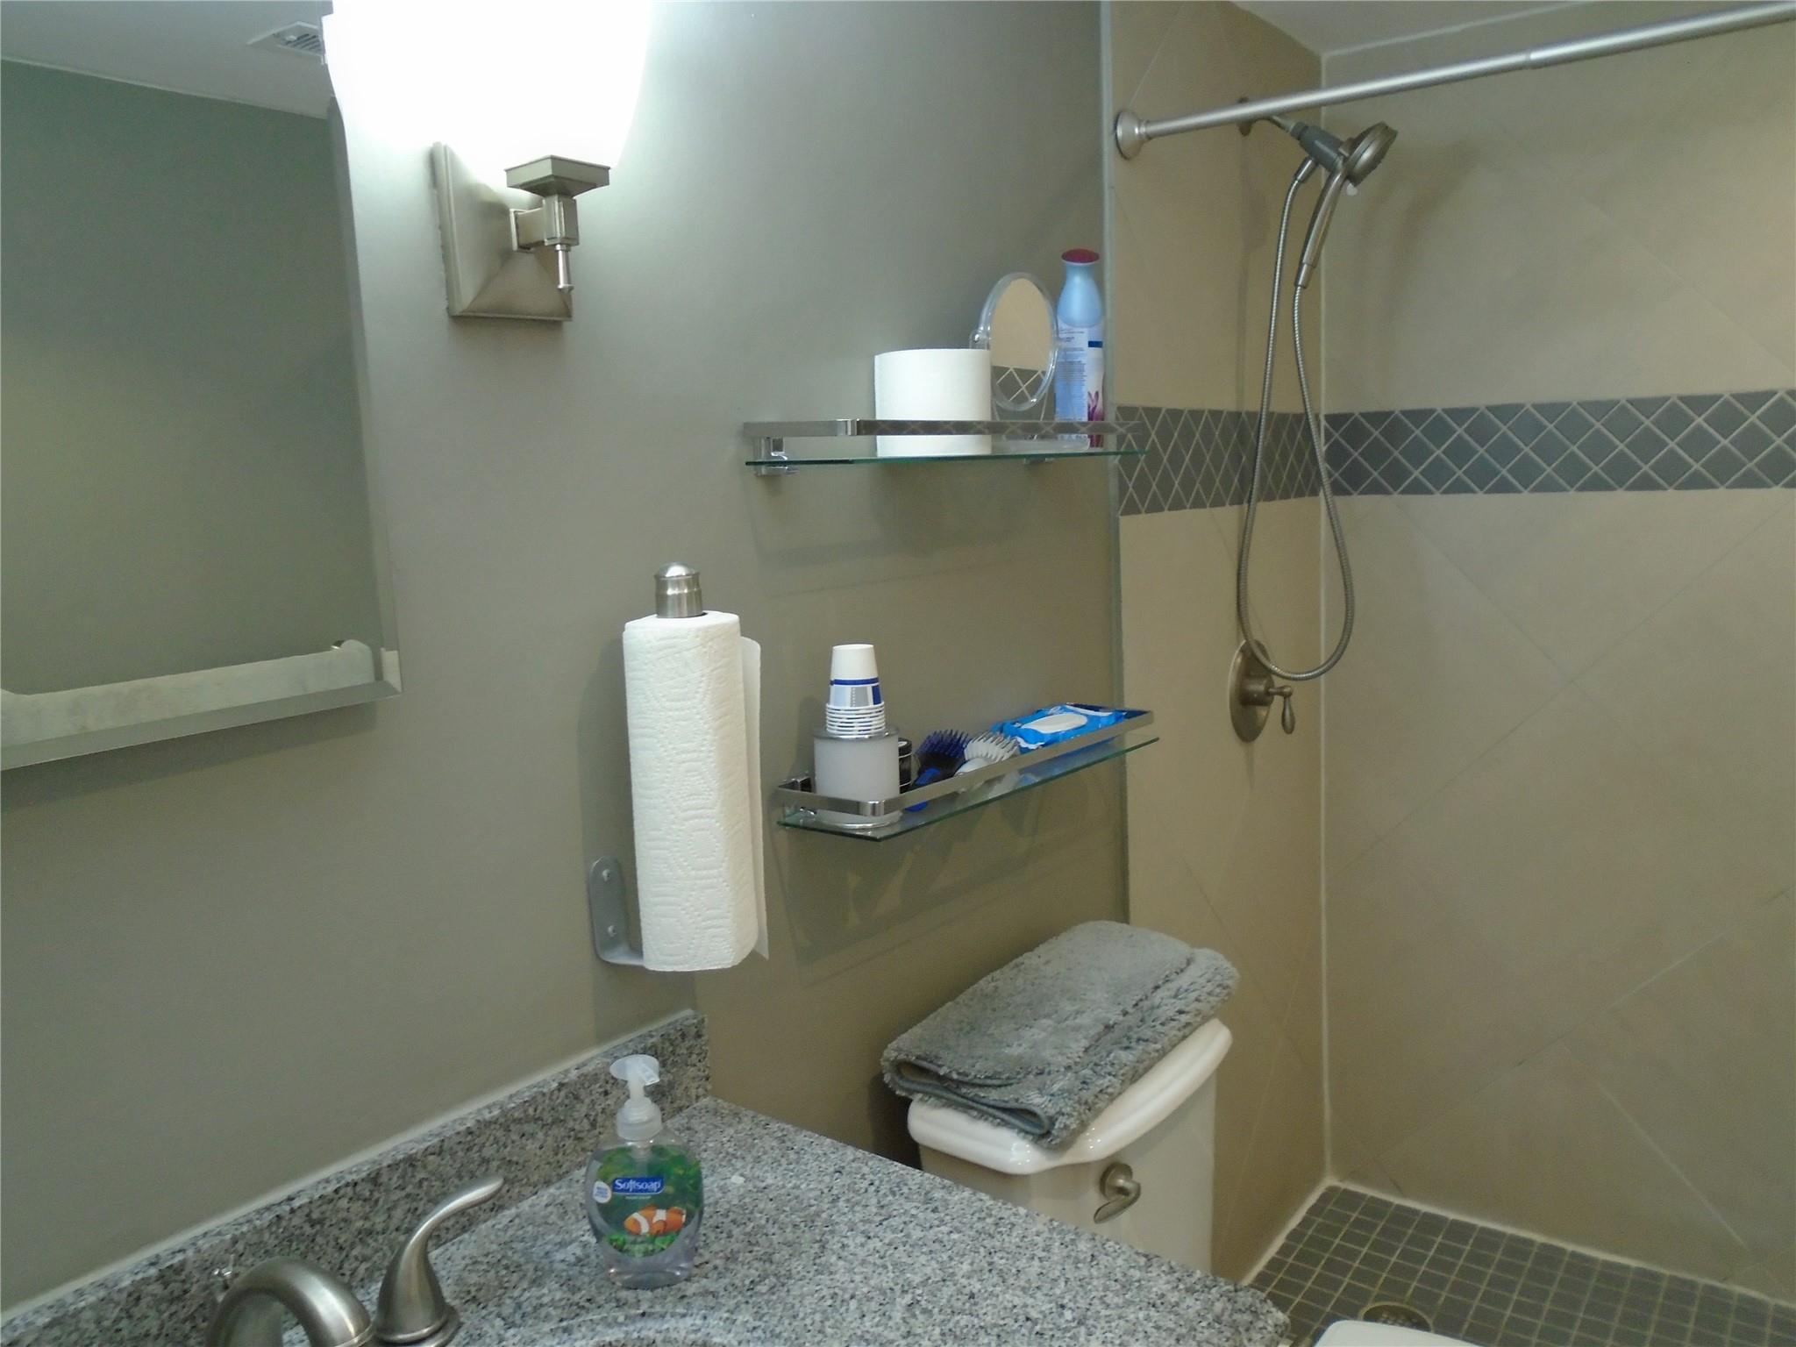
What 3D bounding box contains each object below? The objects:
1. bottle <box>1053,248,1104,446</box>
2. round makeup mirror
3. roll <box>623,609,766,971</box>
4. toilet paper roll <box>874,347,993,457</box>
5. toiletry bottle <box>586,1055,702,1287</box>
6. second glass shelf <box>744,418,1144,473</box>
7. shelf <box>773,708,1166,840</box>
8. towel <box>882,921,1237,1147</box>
[{"bbox_3d":[0.226,-0.403,1.698,0.058,0.236,0.066,-2,8,4],"label":"bottle"},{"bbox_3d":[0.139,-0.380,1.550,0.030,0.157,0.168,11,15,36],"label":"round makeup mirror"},{"bbox_3d":[-0.167,0.095,1.099,0.098,0.277,0.098,-2,8,0],"label":"roll"},{"bbox_3d":[0.037,-0.277,1.406,0.122,0.105,0.122,-2,8,0],"label":"toilet paper roll"},{"bbox_3d":[-0.189,0.357,0.991,0.084,0.171,0.050,-4,9,-12],"label":"toiletry bottle"},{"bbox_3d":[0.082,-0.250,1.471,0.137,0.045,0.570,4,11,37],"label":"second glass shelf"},{"bbox_3d":[0.101,0.103,1.529,0.137,0.042,0.567,4,11,37],"label":"shelf"},{"bbox_3d":[0.221,0.422,1.646,0.203,0.070,0.502,4,11,37],"label":"towel"}]

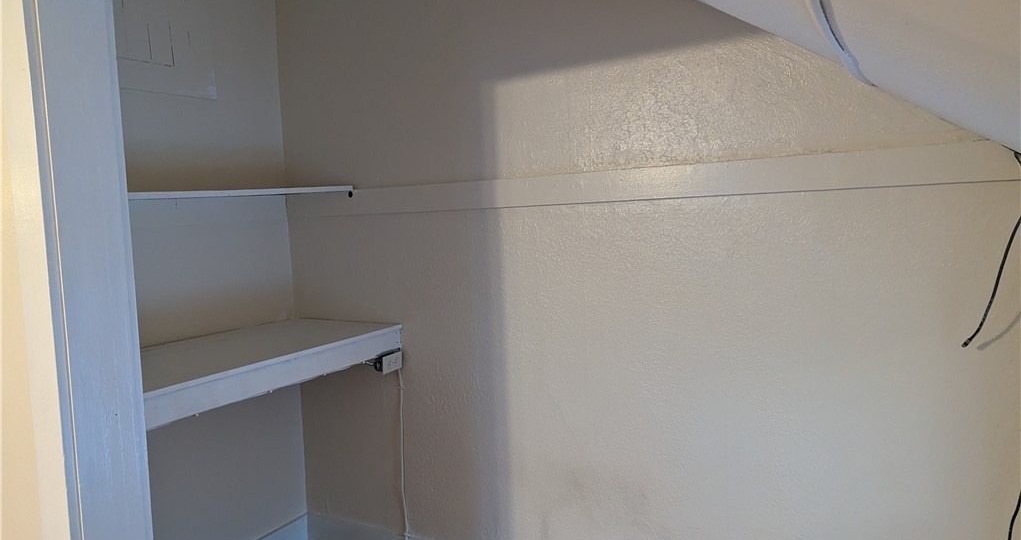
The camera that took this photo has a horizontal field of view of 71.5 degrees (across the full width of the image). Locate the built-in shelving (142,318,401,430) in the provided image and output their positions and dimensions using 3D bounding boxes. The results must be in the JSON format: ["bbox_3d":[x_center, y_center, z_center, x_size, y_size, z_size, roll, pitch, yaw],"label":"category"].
[{"bbox_3d":[-0.861,0.283,2.173,0.542,0.091,1.105,0,4,26],"label":"built-in shelving"}]

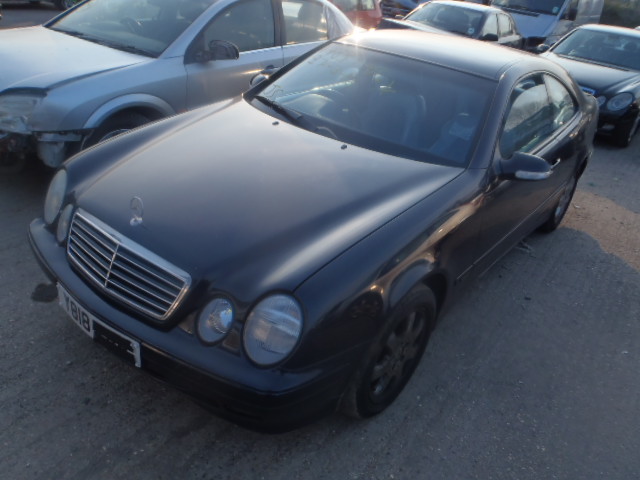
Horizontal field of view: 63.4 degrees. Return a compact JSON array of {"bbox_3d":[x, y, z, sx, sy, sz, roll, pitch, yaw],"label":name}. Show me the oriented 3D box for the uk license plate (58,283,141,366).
[{"bbox_3d":[-0.831,0.308,1.886,0.520,0.111,0.040,25,31,30],"label":"uk license plate"}]

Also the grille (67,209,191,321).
[{"bbox_3d":[-0.733,0.082,1.878,0.680,0.190,0.090,25,11,30],"label":"grille"}]

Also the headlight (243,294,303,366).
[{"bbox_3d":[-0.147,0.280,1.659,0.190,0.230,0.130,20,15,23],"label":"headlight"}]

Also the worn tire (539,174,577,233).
[{"bbox_3d":[1.888,-0.375,4.182,0.205,0.625,0.625,25,31,30],"label":"worn tire"}]

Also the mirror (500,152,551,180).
[{"bbox_3d":[1.006,-0.352,2.519,0.220,0.130,0.115,25,31,30],"label":"mirror"}]

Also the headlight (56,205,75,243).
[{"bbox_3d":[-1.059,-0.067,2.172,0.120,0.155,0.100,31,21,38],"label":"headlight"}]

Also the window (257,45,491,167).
[{"bbox_3d":[0.309,-0.834,2.853,1.400,0.110,0.680,25,62,30],"label":"window"}]

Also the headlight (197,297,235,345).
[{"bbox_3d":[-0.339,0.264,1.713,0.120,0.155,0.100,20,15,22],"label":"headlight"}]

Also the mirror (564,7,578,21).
[{"bbox_3d":[6.231,-5.588,12.800,0.250,0.350,0.160,16,28,15],"label":"mirror"}]

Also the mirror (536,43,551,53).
[{"bbox_3d":[3.566,-3.067,8.260,0.240,0.160,0.140,26,32,32],"label":"mirror"}]

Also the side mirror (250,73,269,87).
[{"bbox_3d":[-0.383,-1.020,3.419,0.220,0.130,0.115,25,31,30],"label":"side mirror"}]

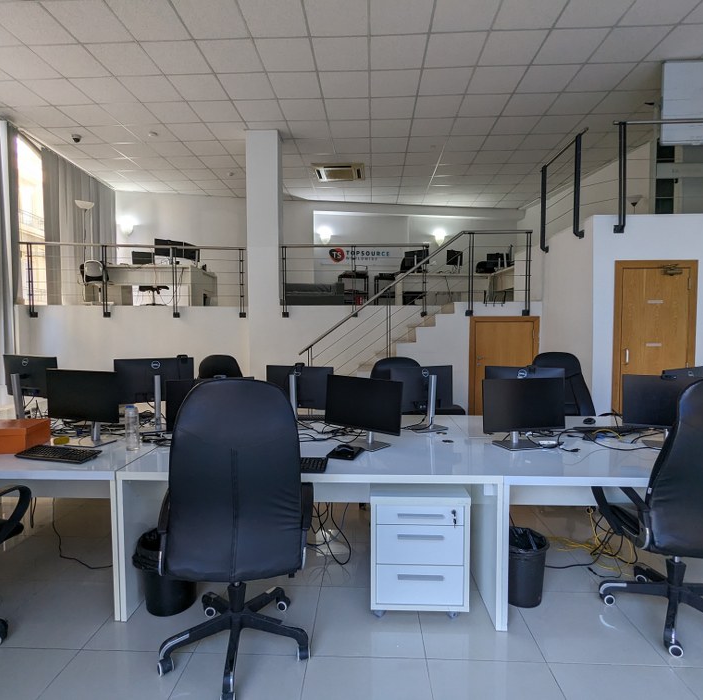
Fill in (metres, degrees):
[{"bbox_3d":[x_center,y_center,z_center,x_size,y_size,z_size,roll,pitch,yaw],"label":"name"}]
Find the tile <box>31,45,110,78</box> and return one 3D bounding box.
[{"bbox_3d":[-3.093,-3.212,4.802,0.595,0.025,0.595,0,3,3],"label":"tile"}]

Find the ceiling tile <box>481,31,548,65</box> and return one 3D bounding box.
[{"bbox_3d":[1.698,-3.190,4.555,0.595,0.025,0.595,0,3,3],"label":"ceiling tile"}]

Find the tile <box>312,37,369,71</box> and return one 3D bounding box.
[{"bbox_3d":[-0.098,-3.186,4.631,0.600,0.020,0.600,0,3,3],"label":"tile"}]

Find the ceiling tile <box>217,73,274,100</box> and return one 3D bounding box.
[{"bbox_3d":[-1.263,-3.216,5.271,0.600,0.020,0.600,0,3,3],"label":"ceiling tile"}]

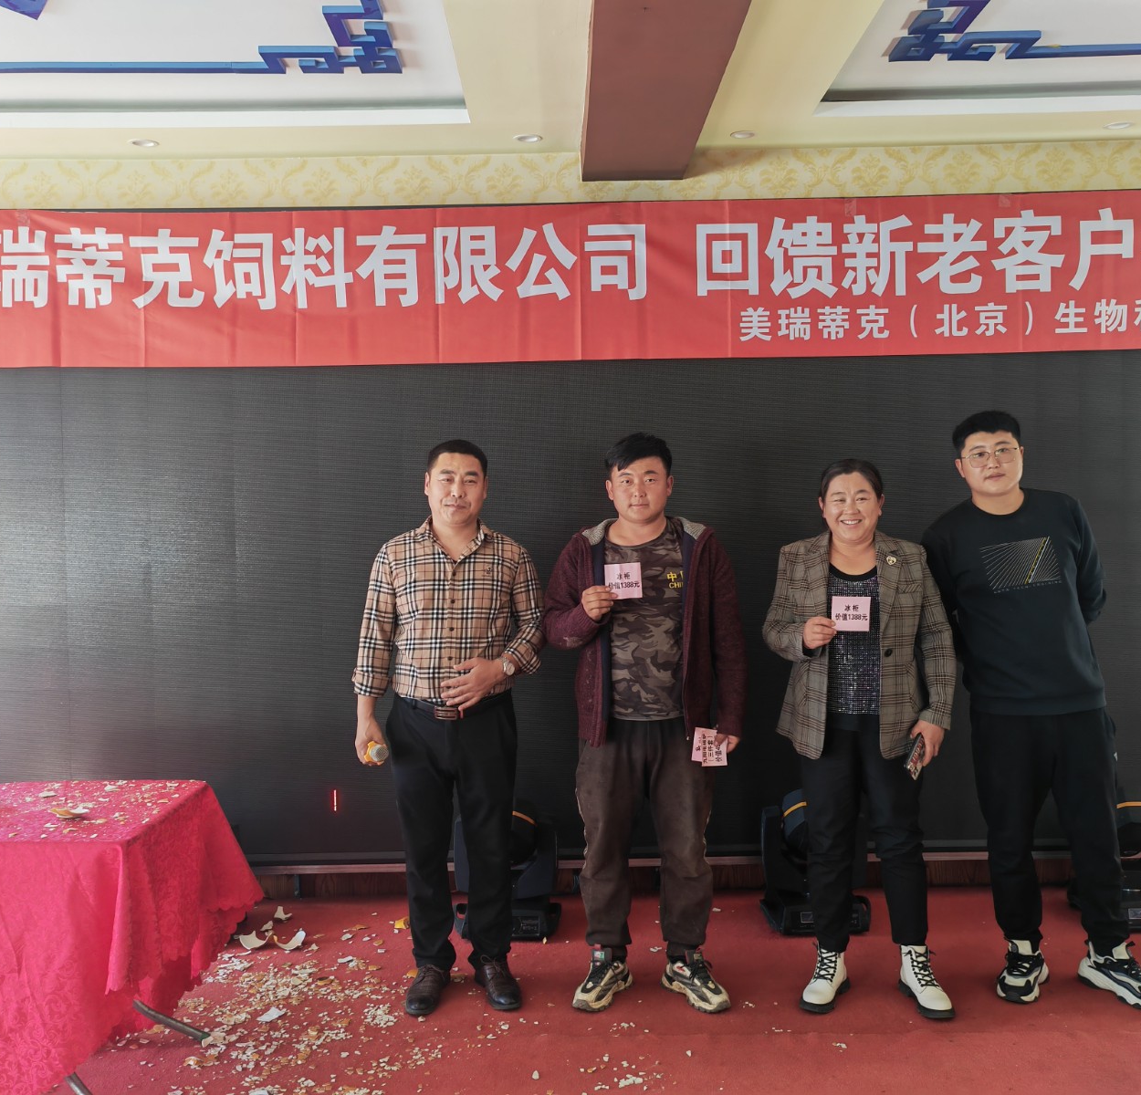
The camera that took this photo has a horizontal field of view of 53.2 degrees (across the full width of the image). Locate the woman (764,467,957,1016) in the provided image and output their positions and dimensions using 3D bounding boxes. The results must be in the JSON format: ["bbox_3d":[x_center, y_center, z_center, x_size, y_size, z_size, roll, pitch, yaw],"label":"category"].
[{"bbox_3d":[0.858,0.534,3.380,0.560,1.590,0.380,-1,2,7],"label":"woman"}]

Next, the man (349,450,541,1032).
[{"bbox_3d":[-0.368,0.514,3.450,0.560,1.670,0.350,-1,2,3],"label":"man"}]

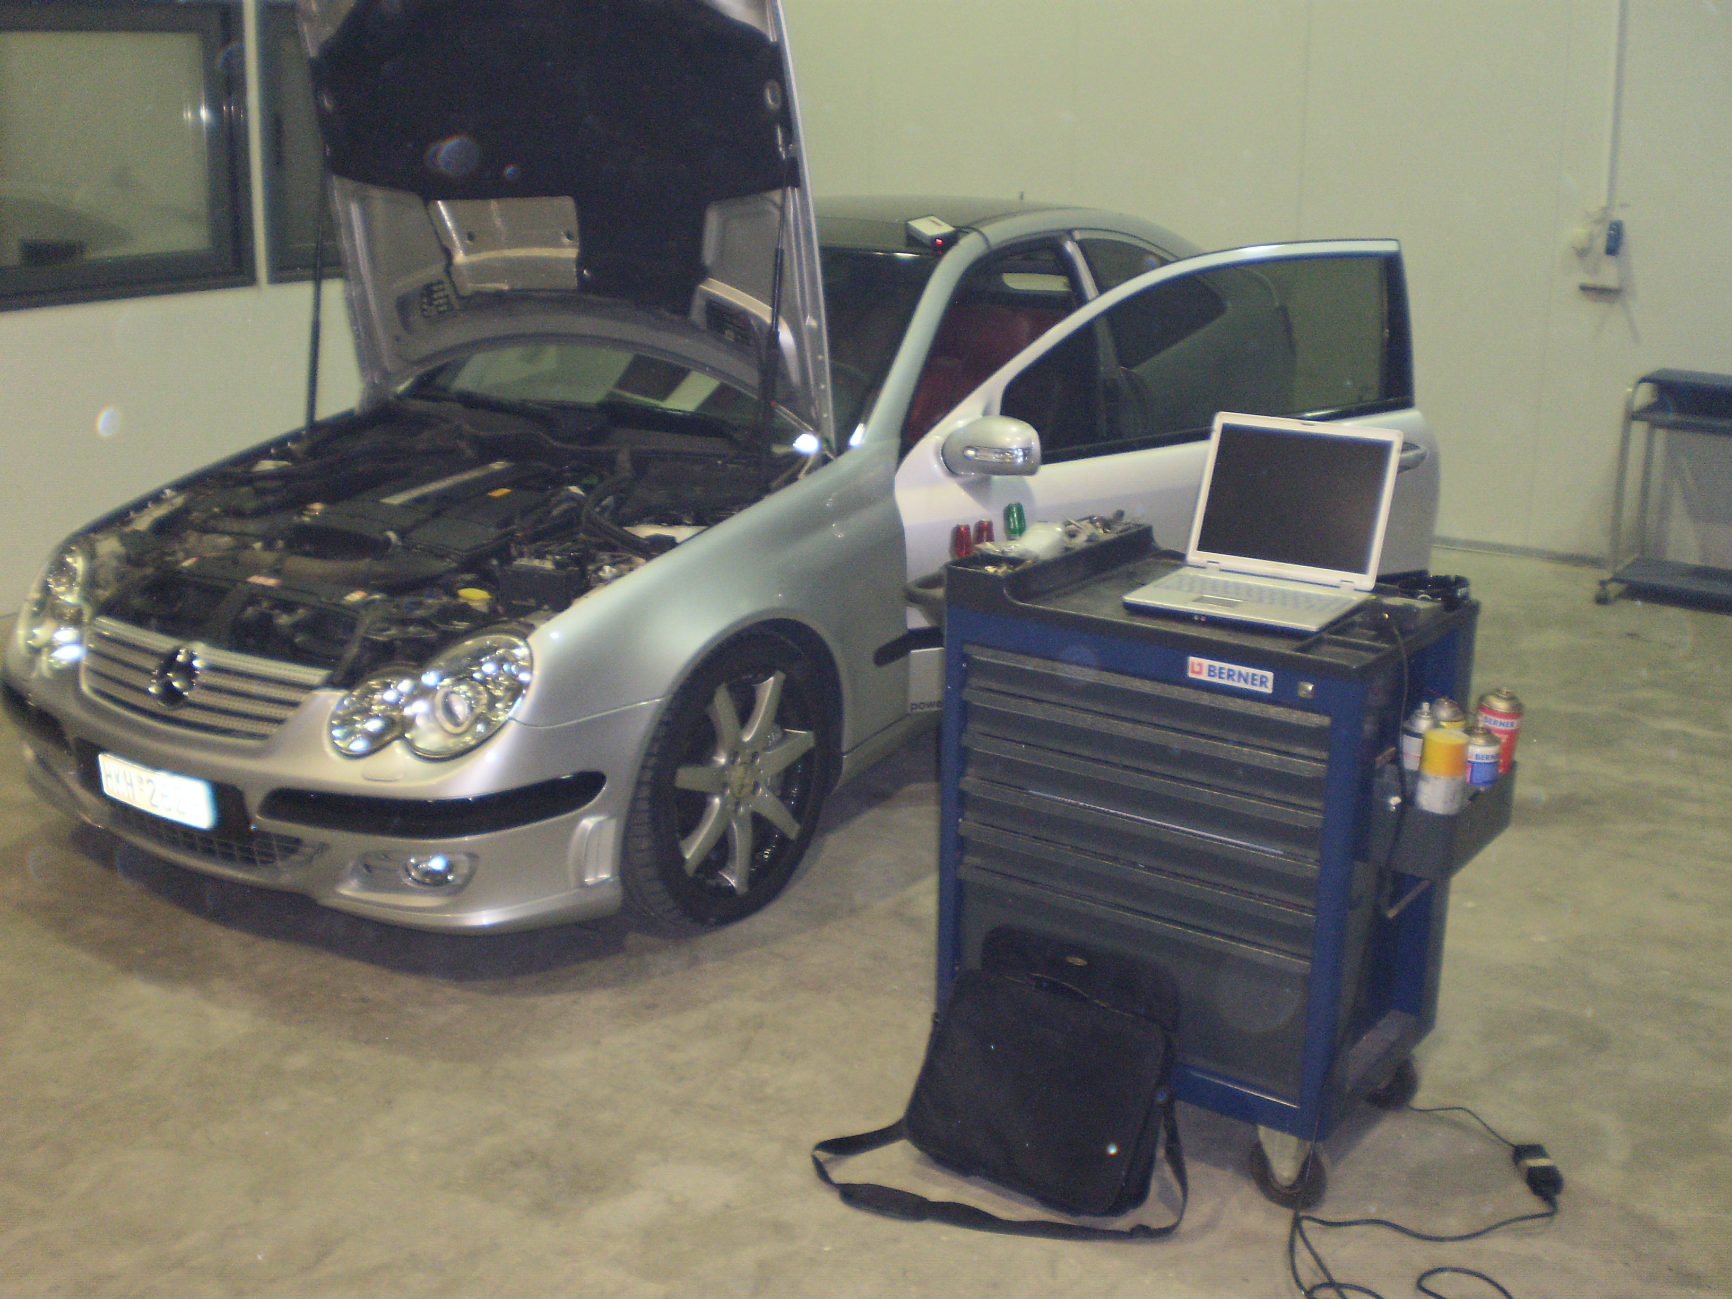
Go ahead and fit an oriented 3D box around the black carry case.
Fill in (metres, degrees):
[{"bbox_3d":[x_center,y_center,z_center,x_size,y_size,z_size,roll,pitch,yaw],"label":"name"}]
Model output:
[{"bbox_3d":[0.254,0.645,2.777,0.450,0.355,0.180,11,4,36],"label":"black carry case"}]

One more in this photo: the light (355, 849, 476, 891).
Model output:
[{"bbox_3d":[-0.809,0.400,3.283,0.210,0.075,0.080,3,15,11],"label":"light"}]

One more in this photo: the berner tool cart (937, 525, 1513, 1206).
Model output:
[{"bbox_3d":[0.564,0.324,2.870,0.780,0.926,0.480,11,18,36],"label":"berner tool cart"}]

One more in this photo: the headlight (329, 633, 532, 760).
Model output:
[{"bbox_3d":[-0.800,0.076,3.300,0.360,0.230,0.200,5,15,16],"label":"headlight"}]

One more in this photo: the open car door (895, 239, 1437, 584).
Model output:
[{"bbox_3d":[0.709,-0.417,4.281,1.300,1.100,0.310,-2,15,-8],"label":"open car door"}]

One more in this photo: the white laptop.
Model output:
[{"bbox_3d":[0.613,-0.193,2.757,0.325,0.287,0.377,11,18,34],"label":"white laptop"}]

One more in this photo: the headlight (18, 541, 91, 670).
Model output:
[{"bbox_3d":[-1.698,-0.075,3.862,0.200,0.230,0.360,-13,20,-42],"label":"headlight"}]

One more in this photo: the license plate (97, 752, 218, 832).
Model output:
[{"bbox_3d":[-1.364,0.270,3.454,0.350,0.090,0.020,9,17,30],"label":"license plate"}]

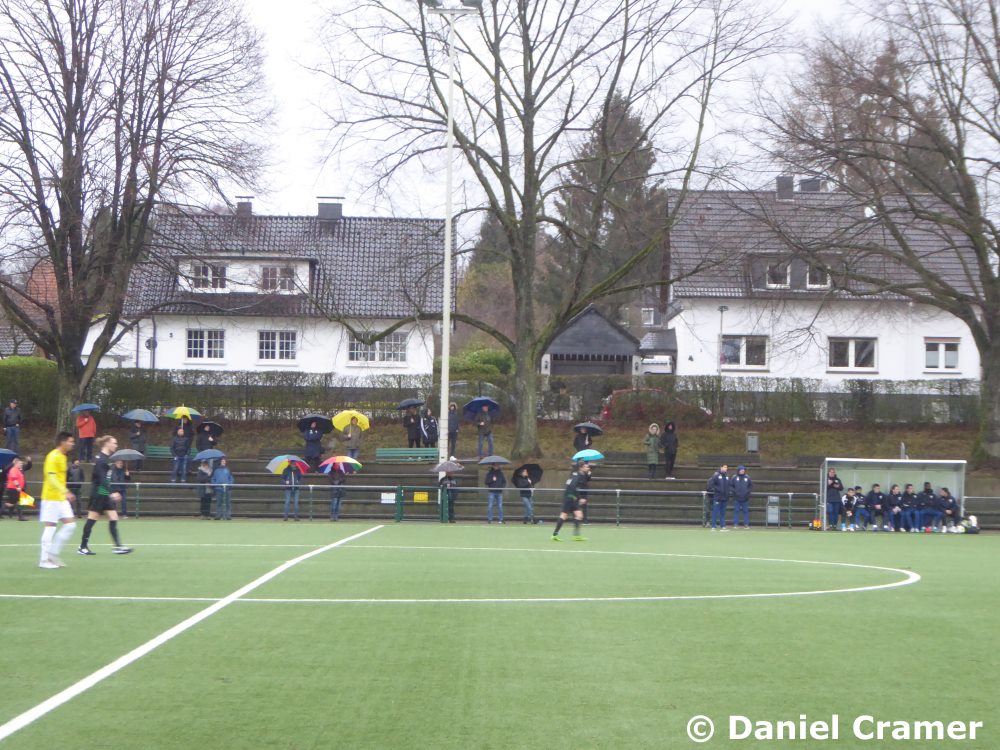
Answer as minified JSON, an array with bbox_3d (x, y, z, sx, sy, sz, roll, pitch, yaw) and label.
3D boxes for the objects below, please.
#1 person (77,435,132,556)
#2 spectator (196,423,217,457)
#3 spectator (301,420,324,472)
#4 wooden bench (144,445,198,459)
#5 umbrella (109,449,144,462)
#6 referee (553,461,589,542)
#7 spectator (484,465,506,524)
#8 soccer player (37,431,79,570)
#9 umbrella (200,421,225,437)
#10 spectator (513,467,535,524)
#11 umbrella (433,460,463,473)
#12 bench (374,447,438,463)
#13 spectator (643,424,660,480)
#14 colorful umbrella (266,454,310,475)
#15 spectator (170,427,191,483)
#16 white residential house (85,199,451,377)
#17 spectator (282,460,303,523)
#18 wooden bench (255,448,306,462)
[{"bbox_3d":[-6.193,1.885,38.000,0.820,1.860,0.520,1,-2,1],"label":"person"},{"bbox_3d":[-9.108,2.374,75.300,0.520,1.676,0.420,2,-2,-20],"label":"spectator"},{"bbox_3d":[-5.833,2.254,75.800,0.550,1.634,0.400,1,-2,-12],"label":"spectator"},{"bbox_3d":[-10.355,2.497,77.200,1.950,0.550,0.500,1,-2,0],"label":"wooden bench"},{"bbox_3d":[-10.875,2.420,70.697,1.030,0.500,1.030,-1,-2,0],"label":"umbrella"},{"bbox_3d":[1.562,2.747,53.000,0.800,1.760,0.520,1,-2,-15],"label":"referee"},{"bbox_3d":[-0.133,3.524,71.800,0.600,1.750,0.420,1,-2,0],"label":"spectator"},{"bbox_3d":[-5.999,1.695,32.900,0.550,1.840,0.550,1,-2,-5],"label":"soccer player"},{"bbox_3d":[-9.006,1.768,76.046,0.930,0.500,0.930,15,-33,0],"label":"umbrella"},{"bbox_3d":[0.724,3.543,71.000,0.520,1.644,0.450,3,-3,-38],"label":"spectator"},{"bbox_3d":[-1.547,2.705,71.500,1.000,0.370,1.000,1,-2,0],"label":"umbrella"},{"bbox_3d":[-2.927,2.546,77.000,2.000,0.460,0.500,1,-2,0],"label":"bench"},{"bbox_3d":[4.757,2.409,76.200,0.540,1.730,0.380,1,-2,0],"label":"spectator"},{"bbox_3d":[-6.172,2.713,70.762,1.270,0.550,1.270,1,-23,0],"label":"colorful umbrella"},{"bbox_3d":[-10.007,2.527,76.000,0.570,1.760,0.380,1,-2,0],"label":"spectator"},{"bbox_3d":[-9.043,-3.309,102.300,14.500,7.800,9.800,1,-2,0],"label":"white residential house"},{"bbox_3d":[-6.097,3.432,71.300,0.580,1.720,0.420,1,-2,0],"label":"spectator"},{"bbox_3d":[-6.640,2.559,77.000,2.030,0.460,0.500,1,-2,0],"label":"wooden bench"}]

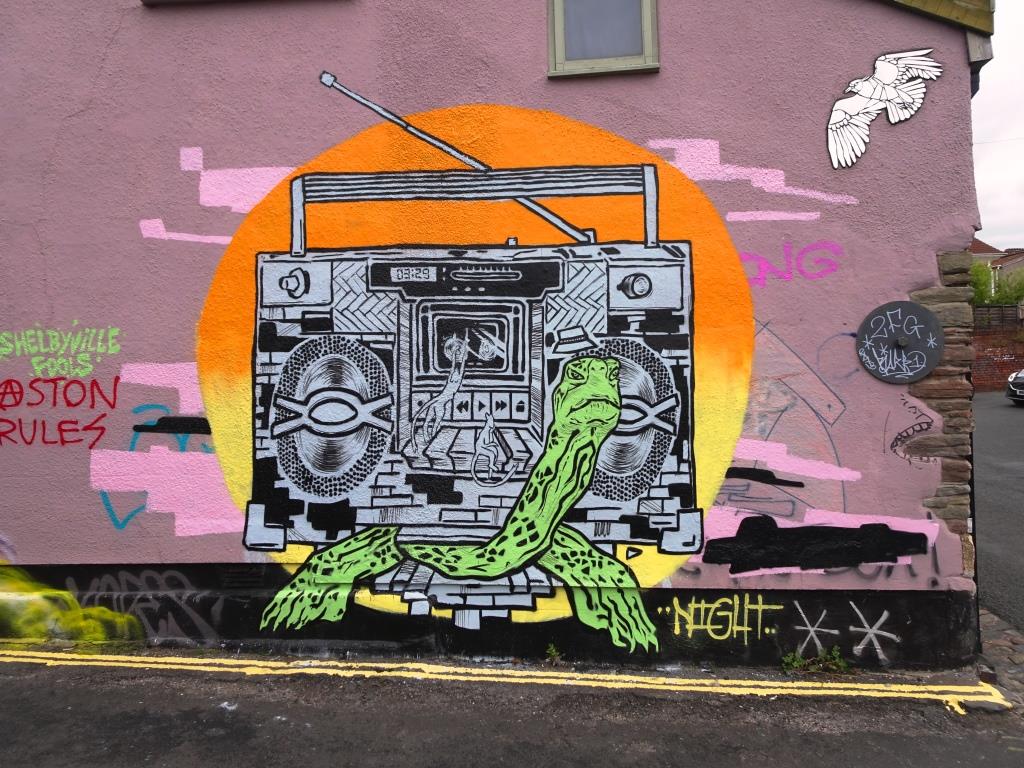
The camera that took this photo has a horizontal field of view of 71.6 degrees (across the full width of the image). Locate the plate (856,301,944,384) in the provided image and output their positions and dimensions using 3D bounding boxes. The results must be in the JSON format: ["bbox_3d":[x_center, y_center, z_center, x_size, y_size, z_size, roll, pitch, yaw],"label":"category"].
[{"bbox_3d":[2.178,-0.235,3.980,0.465,0.465,0.050,-1,-2,6],"label":"plate"}]

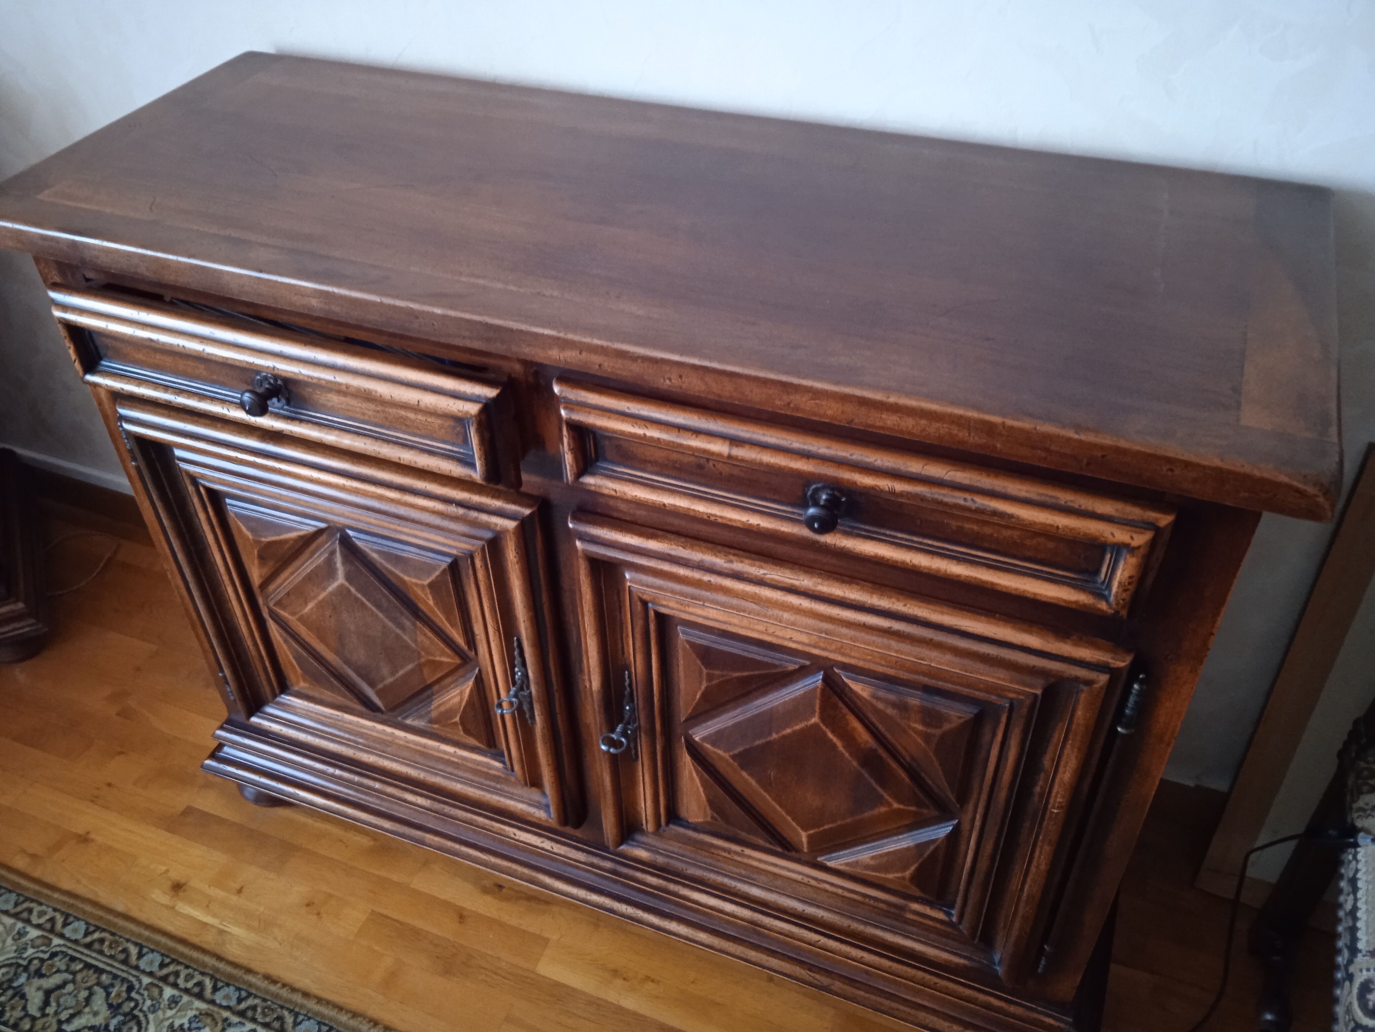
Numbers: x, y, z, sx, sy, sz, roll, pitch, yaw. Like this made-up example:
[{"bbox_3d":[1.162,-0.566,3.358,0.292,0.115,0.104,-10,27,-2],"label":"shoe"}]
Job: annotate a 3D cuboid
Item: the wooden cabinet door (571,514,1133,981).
[{"bbox_3d":[0.138,0.260,1.177,0.522,0.515,0.044,14,42,18],"label":"wooden cabinet door"}]

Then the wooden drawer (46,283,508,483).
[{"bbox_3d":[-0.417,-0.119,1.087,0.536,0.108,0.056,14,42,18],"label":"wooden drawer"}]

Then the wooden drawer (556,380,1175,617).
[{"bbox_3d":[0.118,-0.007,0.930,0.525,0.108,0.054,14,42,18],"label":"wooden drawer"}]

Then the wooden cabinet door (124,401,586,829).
[{"bbox_3d":[-0.395,0.133,1.361,0.541,0.525,0.044,14,42,18],"label":"wooden cabinet door"}]

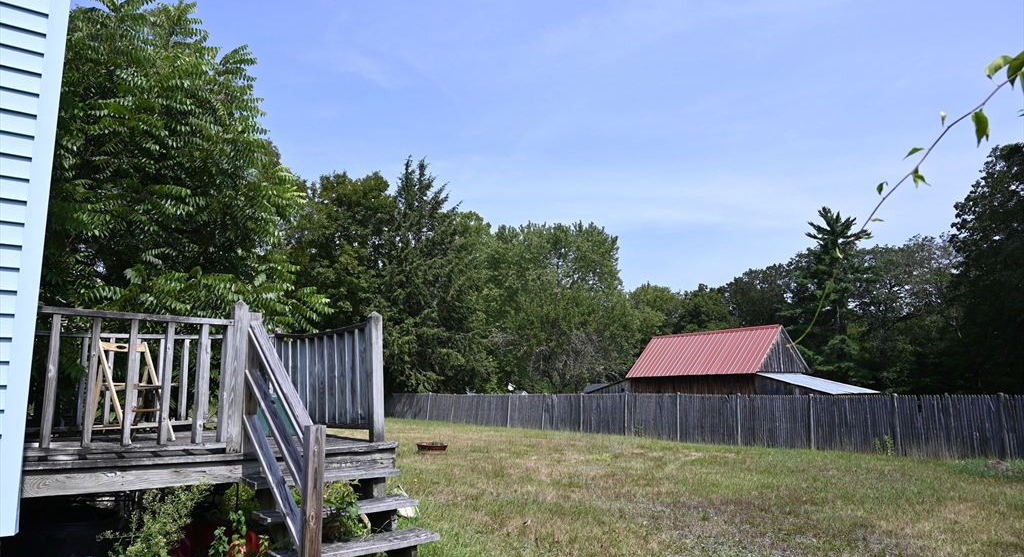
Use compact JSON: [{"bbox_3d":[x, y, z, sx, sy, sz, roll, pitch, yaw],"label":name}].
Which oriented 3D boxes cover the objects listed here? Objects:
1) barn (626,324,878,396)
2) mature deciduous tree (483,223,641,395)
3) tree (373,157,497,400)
[{"bbox_3d":[9.290,4.150,27.328,3.760,4.270,9.262,7,-12,-37],"label":"barn"},{"bbox_3d":[3.473,2.840,47.144,10.800,13.338,10.800,0,-9,0],"label":"mature deciduous tree"},{"bbox_3d":[-4.695,0.557,42.457,7.200,16.468,7.200,0,-9,0],"label":"tree"}]

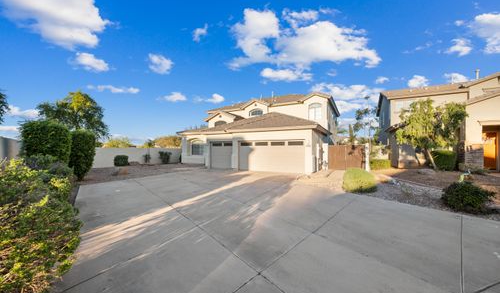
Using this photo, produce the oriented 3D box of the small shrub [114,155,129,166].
[{"bbox_3d":[-10.774,1.160,16.300,0.970,0.980,0.950,0,0,28],"label":"small shrub"}]

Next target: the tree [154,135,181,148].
[{"bbox_3d":[-18.866,-0.129,45.000,6.500,5.200,5.500,0,-1,24],"label":"tree"}]

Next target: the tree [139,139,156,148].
[{"bbox_3d":[-21.929,0.377,42.000,4.000,4.100,3.800,0,-1,24],"label":"tree"}]

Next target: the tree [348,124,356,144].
[{"bbox_3d":[12.654,-0.500,24.000,0.900,4.400,0.900,0,0,28],"label":"tree"}]

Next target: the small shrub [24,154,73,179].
[{"bbox_3d":[-7.292,1.055,7.000,1.250,1.420,1.200,0,-1,24],"label":"small shrub"}]

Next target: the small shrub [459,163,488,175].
[{"bbox_3d":[13.451,1.275,11.700,1.250,0.600,0.900,0,-1,24],"label":"small shrub"}]

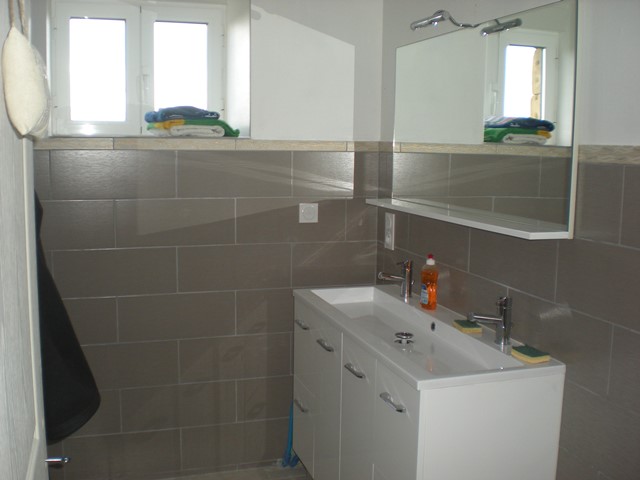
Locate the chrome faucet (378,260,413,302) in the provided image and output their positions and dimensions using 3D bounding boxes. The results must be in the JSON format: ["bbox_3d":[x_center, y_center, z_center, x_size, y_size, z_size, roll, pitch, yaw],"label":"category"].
[{"bbox_3d":[0.295,0.158,2.750,0.143,0.147,0.044,-2,7,-17],"label":"chrome faucet"}]

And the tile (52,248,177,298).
[{"bbox_3d":[-0.852,0.135,2.944,0.500,0.200,0.010,-2,7,-17],"label":"tile"}]

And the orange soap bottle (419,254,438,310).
[{"bbox_3d":[0.405,0.149,2.629,0.045,0.200,0.070,-2,8,-18],"label":"orange soap bottle"}]

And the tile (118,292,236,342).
[{"bbox_3d":[-0.613,0.329,3.041,0.500,0.200,0.010,-2,7,-17],"label":"tile"}]

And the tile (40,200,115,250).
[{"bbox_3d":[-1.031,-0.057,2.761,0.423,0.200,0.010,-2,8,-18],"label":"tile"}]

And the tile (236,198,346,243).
[{"bbox_3d":[-0.126,-0.086,3.135,0.500,0.200,0.010,-2,7,-17],"label":"tile"}]

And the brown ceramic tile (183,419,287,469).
[{"bbox_3d":[-0.377,0.925,3.189,0.500,0.200,0.010,-2,7,-17],"label":"brown ceramic tile"}]

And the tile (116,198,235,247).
[{"bbox_3d":[-0.609,-0.073,2.991,0.500,0.200,0.010,-2,7,-17],"label":"tile"}]

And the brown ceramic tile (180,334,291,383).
[{"bbox_3d":[-0.373,0.523,3.138,0.500,0.200,0.010,-2,7,-17],"label":"brown ceramic tile"}]

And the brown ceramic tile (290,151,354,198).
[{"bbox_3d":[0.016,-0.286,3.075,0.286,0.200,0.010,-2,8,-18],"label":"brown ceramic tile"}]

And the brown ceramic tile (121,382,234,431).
[{"bbox_3d":[-0.616,0.731,3.091,0.500,0.200,0.010,-2,7,-17],"label":"brown ceramic tile"}]

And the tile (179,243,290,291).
[{"bbox_3d":[-0.369,0.121,3.088,0.500,0.200,0.010,-2,7,-17],"label":"tile"}]

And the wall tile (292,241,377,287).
[{"bbox_3d":[0.067,0.109,3.148,0.403,0.205,0.010,-2,8,-18],"label":"wall tile"}]

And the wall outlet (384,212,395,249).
[{"bbox_3d":[0.301,-0.036,3.049,0.012,0.153,0.083,-2,8,-18],"label":"wall outlet"}]

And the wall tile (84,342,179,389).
[{"bbox_3d":[-0.856,0.536,2.994,0.500,0.200,0.010,-2,7,-17],"label":"wall tile"}]

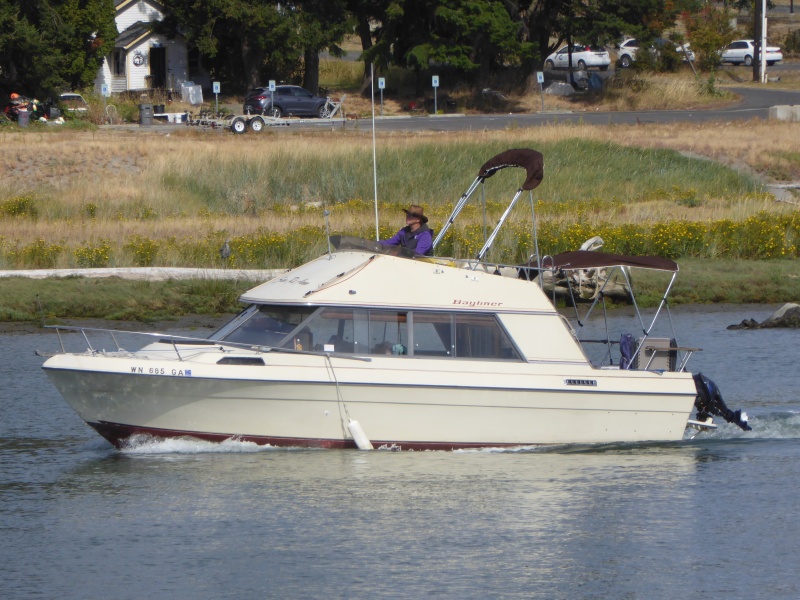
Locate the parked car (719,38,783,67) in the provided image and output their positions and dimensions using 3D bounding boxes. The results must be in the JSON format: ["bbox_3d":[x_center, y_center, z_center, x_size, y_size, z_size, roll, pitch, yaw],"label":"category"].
[{"bbox_3d":[18.663,-13.378,347.000,1.770,1.430,4.700,-2,3,-43],"label":"parked car"}]

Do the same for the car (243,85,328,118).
[{"bbox_3d":[-5.484,-9.887,320.000,4.480,1.660,1.860,-1,2,-29],"label":"car"}]

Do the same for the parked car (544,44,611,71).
[{"bbox_3d":[9.649,-13.182,348.000,1.730,1.490,4.400,-2,3,-42],"label":"parked car"}]

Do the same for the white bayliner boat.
[{"bbox_3d":[-0.080,0.090,78.000,8.950,3.900,2.550,1,1,-21],"label":"white bayliner boat"}]

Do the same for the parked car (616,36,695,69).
[{"bbox_3d":[14.024,-13.488,350.000,4.650,1.680,1.850,2,3,44],"label":"parked car"}]

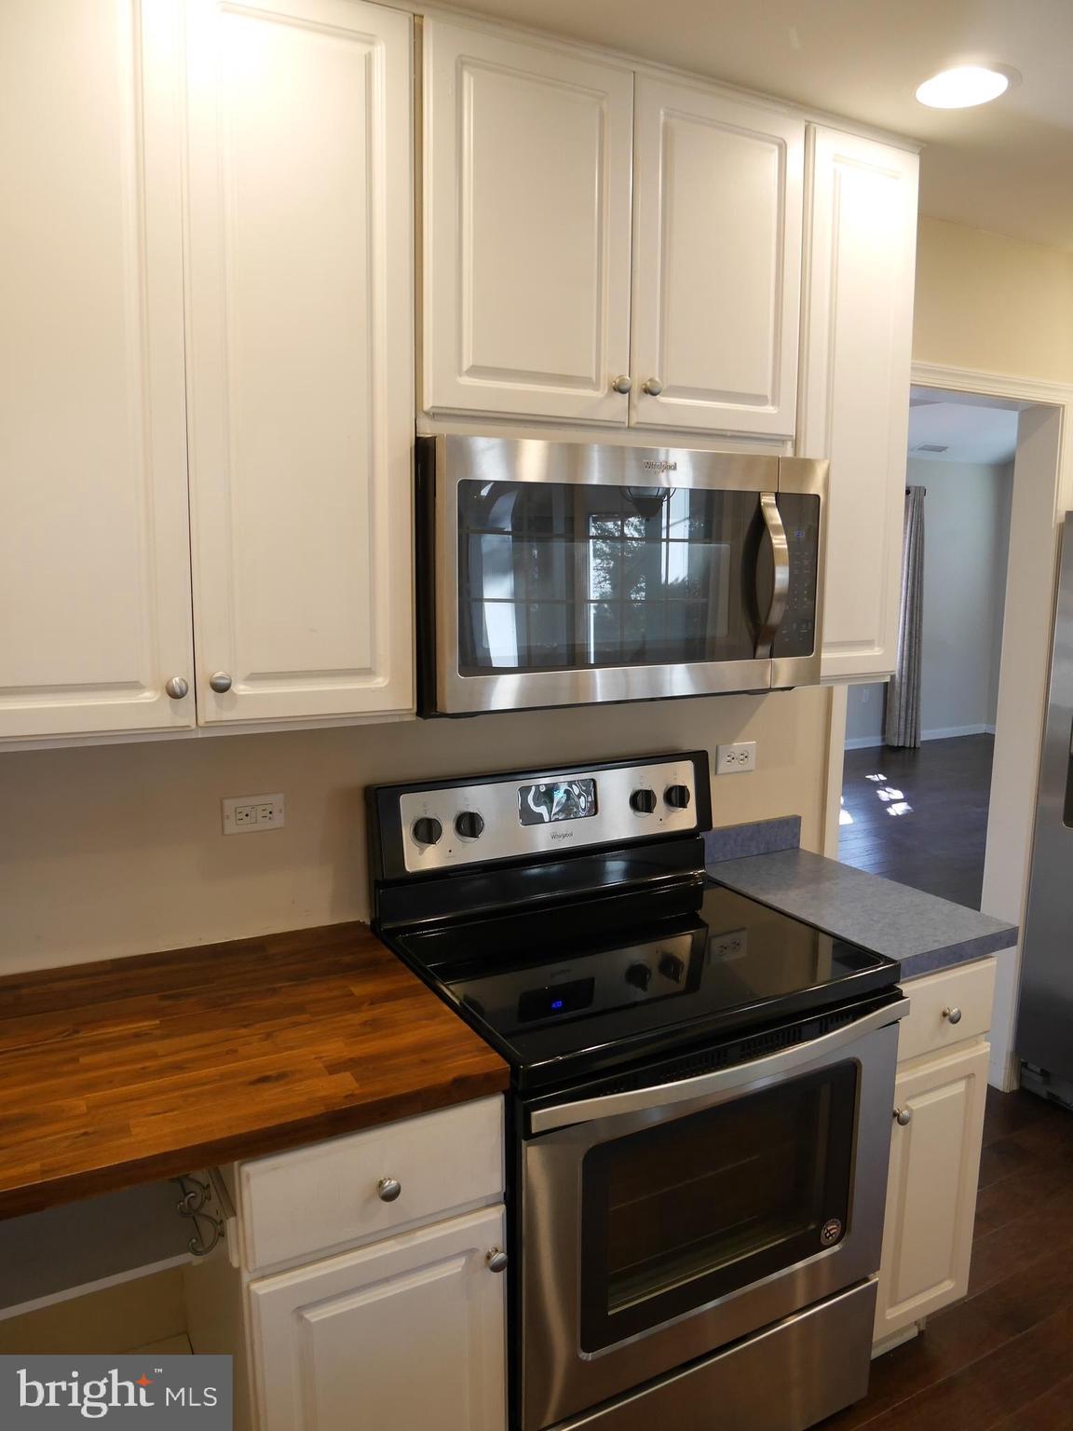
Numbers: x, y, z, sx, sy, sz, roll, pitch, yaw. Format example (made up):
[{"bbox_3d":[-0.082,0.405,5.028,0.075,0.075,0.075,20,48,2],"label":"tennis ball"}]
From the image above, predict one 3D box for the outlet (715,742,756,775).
[{"bbox_3d":[0.469,0.101,2.320,0.114,0.070,0.009,-5,10,-27],"label":"outlet"}]

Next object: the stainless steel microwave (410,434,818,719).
[{"bbox_3d":[0.099,-0.258,1.823,0.761,0.416,0.440,-5,10,-27],"label":"stainless steel microwave"}]

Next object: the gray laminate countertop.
[{"bbox_3d":[0.638,0.395,2.102,0.322,0.038,0.621,-5,10,-27],"label":"gray laminate countertop"}]

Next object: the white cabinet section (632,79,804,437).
[{"bbox_3d":[0.245,-0.799,1.875,0.370,0.558,0.330,-5,10,-27],"label":"white cabinet section"}]

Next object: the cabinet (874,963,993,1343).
[{"bbox_3d":[0.623,0.824,2.172,0.296,0.832,0.606,-5,10,-27],"label":"cabinet"}]

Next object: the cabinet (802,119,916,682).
[{"bbox_3d":[0.547,-0.599,2.072,0.299,1.030,0.326,-5,10,-27],"label":"cabinet"}]

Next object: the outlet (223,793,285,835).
[{"bbox_3d":[-0.514,0.181,1.813,0.112,0.069,0.009,-5,10,-27],"label":"outlet"}]

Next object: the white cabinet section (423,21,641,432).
[{"bbox_3d":[-0.082,-0.772,1.704,0.371,0.558,0.330,-5,10,-27],"label":"white cabinet section"}]

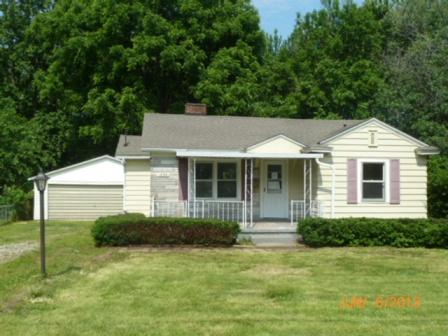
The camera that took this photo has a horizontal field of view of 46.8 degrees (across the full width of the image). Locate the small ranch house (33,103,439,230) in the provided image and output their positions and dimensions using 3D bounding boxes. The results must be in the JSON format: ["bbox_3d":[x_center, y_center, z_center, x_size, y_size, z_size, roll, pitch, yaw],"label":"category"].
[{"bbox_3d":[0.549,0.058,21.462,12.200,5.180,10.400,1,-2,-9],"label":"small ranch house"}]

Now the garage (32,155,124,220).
[{"bbox_3d":[-7.443,1.203,32.209,7.400,3.680,6.800,1,-2,-9],"label":"garage"}]

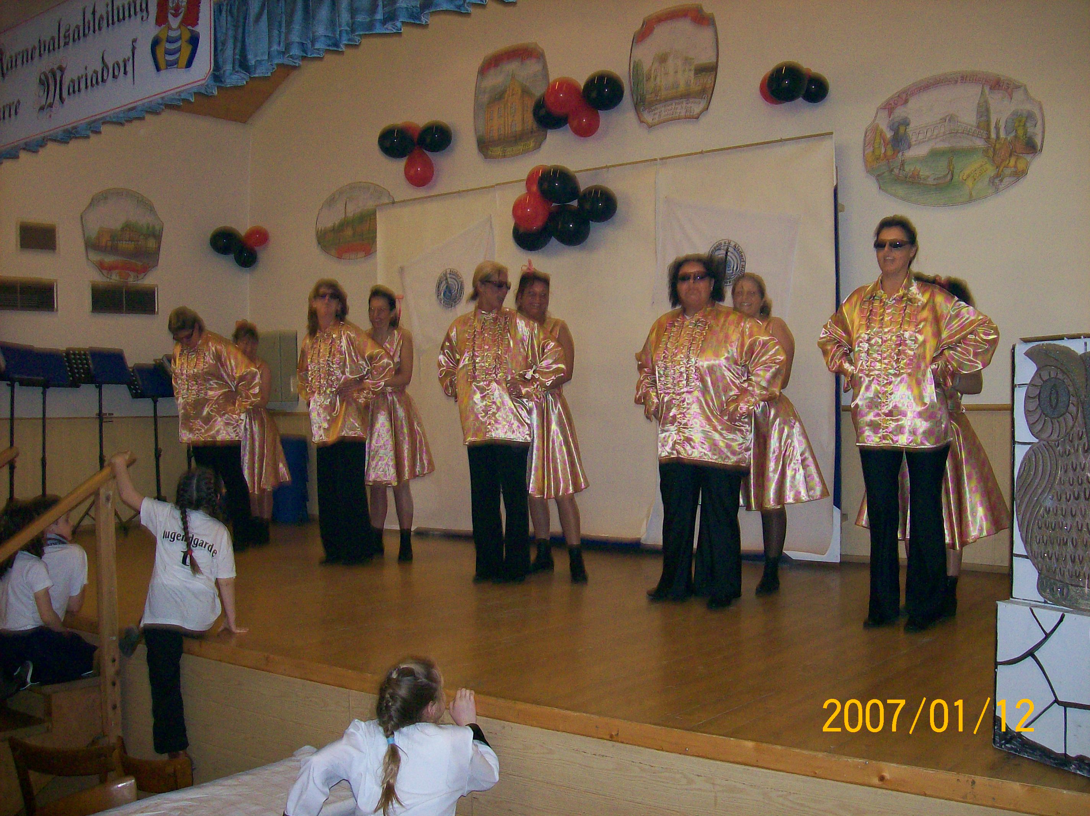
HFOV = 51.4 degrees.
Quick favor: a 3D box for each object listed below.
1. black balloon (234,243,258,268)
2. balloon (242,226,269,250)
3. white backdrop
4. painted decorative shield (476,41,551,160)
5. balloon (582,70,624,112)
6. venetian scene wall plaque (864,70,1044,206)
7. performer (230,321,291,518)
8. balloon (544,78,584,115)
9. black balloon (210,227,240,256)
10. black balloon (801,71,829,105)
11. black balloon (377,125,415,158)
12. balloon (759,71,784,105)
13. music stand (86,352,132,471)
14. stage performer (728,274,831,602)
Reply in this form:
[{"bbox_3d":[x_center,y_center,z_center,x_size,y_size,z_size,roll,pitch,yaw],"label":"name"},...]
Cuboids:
[{"bbox_3d":[-2.581,-1.311,9.770,0.210,0.215,0.220,0,0,0],"label":"black balloon"},{"bbox_3d":[-2.494,-1.481,9.800,0.235,0.195,0.210,0,0,0],"label":"balloon"},{"bbox_3d":[0.207,-0.348,7.851,3.754,2.540,0.080,-1,-1,36],"label":"white backdrop"},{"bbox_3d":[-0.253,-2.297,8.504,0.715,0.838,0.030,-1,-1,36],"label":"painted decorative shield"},{"bbox_3d":[0.392,-2.131,7.620,0.280,0.270,0.280,0,0,0],"label":"balloon"},{"bbox_3d":[2.348,-1.555,6.569,1.028,0.758,0.030,-1,-1,36],"label":"venetian scene wall plaque"},{"bbox_3d":[-2.092,0.172,8.248,0.550,1.615,0.480,-1,-1,28],"label":"performer"},{"bbox_3d":[0.124,-2.103,7.651,0.259,0.259,0.253,0,-1,0],"label":"balloon"},{"bbox_3d":[-2.883,-1.499,10.200,0.284,0.265,0.276,0,-1,0],"label":"black balloon"},{"bbox_3d":[1.603,-1.911,6.761,0.183,0.188,0.183,-1,-1,36],"label":"black balloon"},{"bbox_3d":[-1.131,-2.032,8.649,0.286,0.260,0.267,0,-1,0],"label":"black balloon"},{"bbox_3d":[1.408,-1.956,6.926,0.193,0.203,0.193,-1,-1,36],"label":"balloon"},{"bbox_3d":[-3.313,0.248,8.450,0.490,1.390,0.450,0,0,-30],"label":"music stand"},{"bbox_3d":[1.104,0.116,5.660,0.580,1.600,0.560,0,0,37],"label":"stage performer"}]

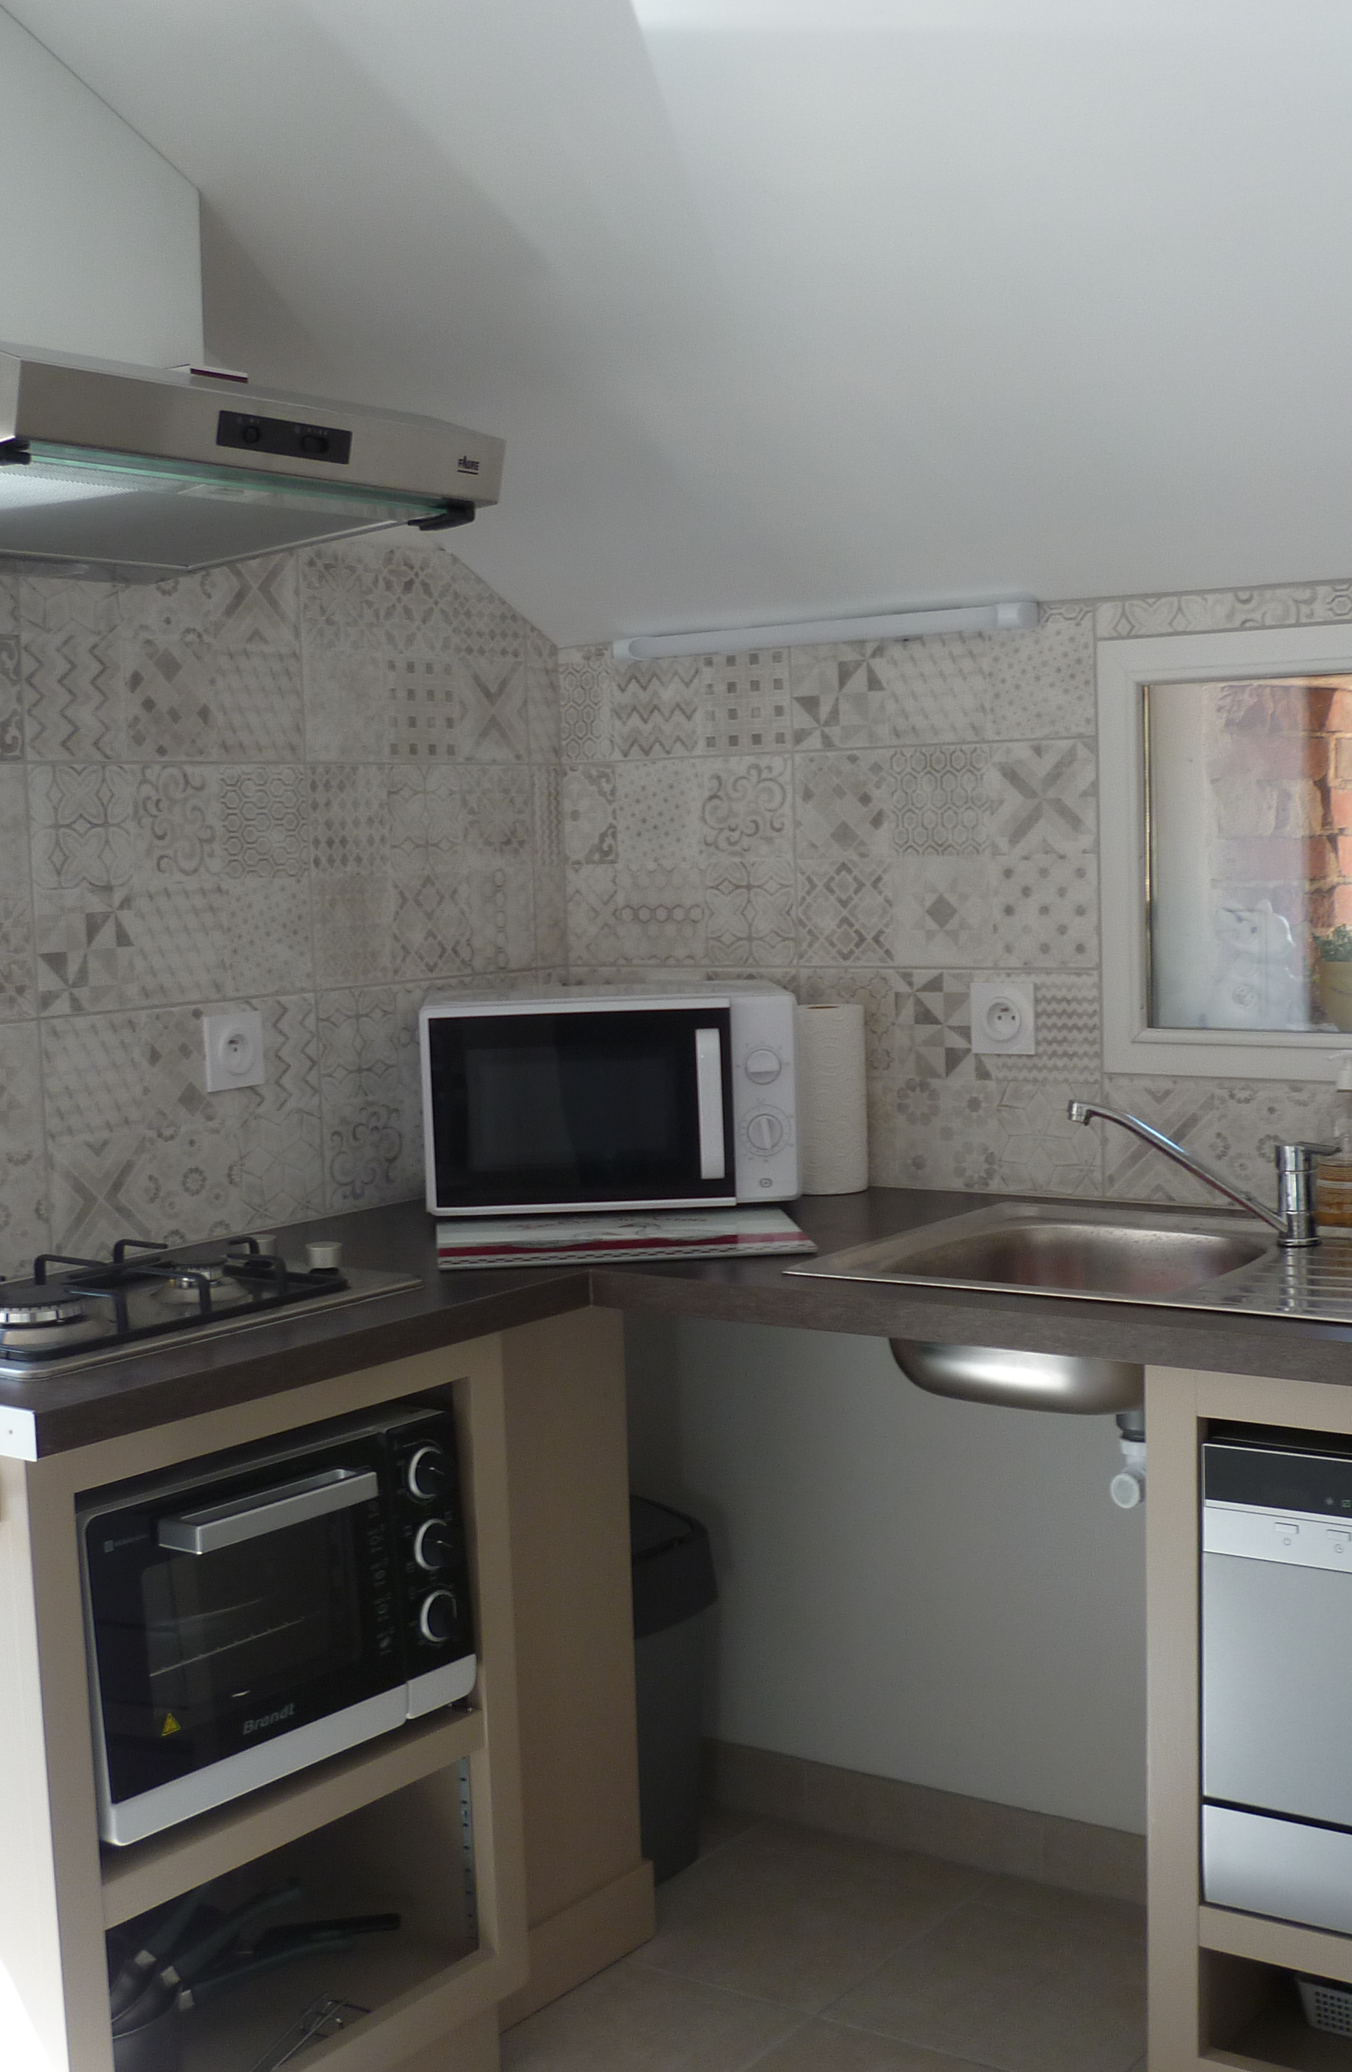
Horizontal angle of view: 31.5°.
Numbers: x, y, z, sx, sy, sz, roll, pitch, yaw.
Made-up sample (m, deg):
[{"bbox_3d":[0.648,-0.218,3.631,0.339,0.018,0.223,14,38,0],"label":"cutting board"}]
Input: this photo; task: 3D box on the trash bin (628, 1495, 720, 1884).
[{"bbox_3d":[-0.119,0.874,3.192,0.300,0.469,0.241,2,6,33],"label":"trash bin"}]

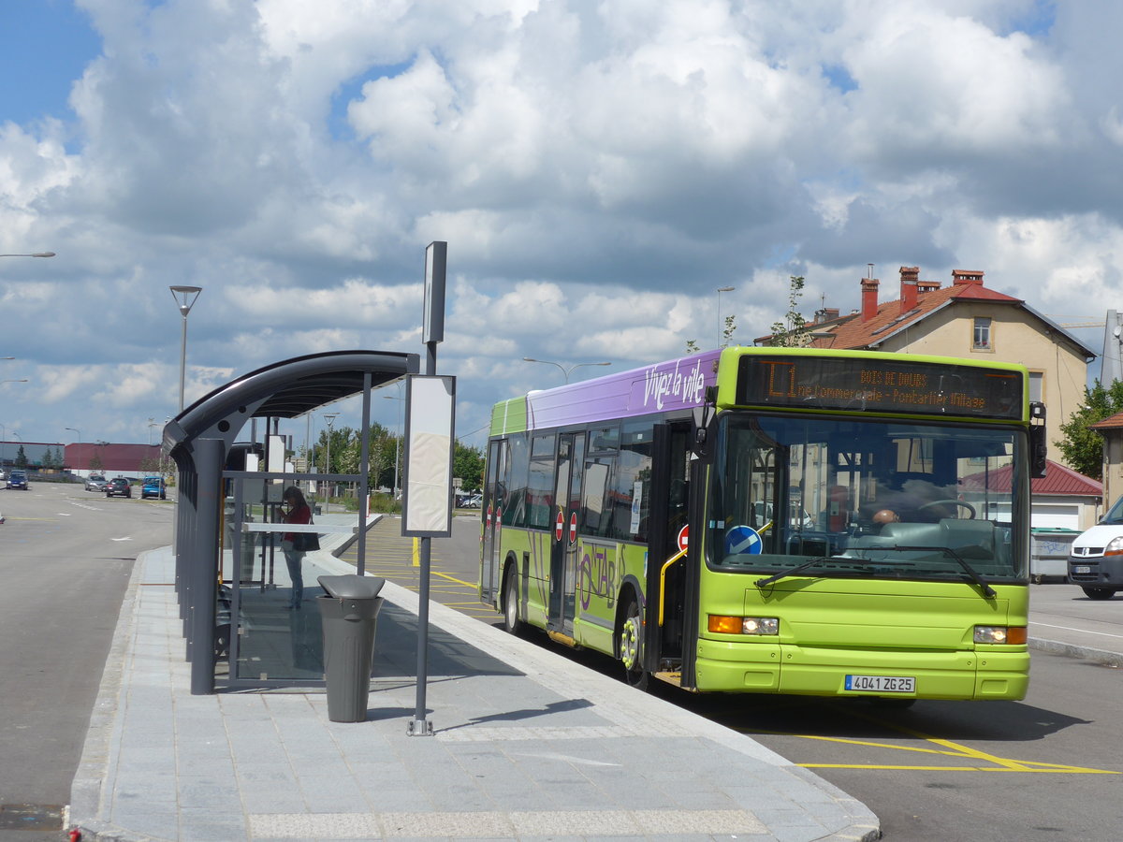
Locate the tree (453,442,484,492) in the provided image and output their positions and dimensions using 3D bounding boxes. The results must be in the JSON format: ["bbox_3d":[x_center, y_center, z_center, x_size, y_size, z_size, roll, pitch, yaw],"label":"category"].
[{"bbox_3d":[-9.662,5.605,225.000,4.100,6.785,4.100,2,-2,-11],"label":"tree"}]

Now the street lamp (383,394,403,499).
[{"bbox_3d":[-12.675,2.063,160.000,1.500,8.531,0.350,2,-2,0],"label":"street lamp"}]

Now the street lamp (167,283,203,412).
[{"bbox_3d":[-7.554,-0.019,42.490,0.620,5.348,0.620,2,-2,-11],"label":"street lamp"}]

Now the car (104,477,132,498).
[{"bbox_3d":[-32.038,4.877,154.975,1.700,1.450,3.950,2,-2,-11],"label":"car"}]

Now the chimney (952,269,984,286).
[{"bbox_3d":[21.554,-7.530,113.500,1.620,0.964,0.650,2,-2,-11],"label":"chimney"}]

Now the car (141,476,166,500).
[{"bbox_3d":[-27.593,4.538,144.800,1.620,1.520,3.600,2,-2,-11],"label":"car"}]

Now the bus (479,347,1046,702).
[{"bbox_3d":[1.265,0.996,20.304,2.630,2.750,10.440,2,-2,-11],"label":"bus"}]

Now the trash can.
[{"bbox_3d":[-1.363,1.442,13.682,0.440,0.930,0.440,2,-2,0],"label":"trash can"}]

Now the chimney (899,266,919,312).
[{"bbox_3d":[18.754,-7.093,115.500,0.950,2.474,0.650,2,-2,-11],"label":"chimney"}]

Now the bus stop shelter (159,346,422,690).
[{"bbox_3d":[-3.159,0.880,21.426,1.779,2.453,13.000,2,-2,-11],"label":"bus stop shelter"}]

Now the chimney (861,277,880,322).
[{"bbox_3d":[17.522,-6.866,121.300,0.950,2.494,0.650,2,-2,-11],"label":"chimney"}]

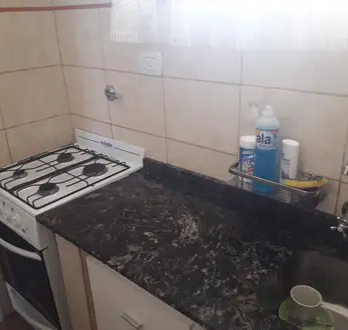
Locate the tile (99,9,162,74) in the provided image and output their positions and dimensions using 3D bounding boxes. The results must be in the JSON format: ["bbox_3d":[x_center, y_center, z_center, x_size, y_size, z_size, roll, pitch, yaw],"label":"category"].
[{"bbox_3d":[-0.174,-0.503,1.445,0.347,0.251,0.010,17,30,38],"label":"tile"}]

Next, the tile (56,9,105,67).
[{"bbox_3d":[-0.437,-0.585,1.659,0.347,0.251,0.010,17,30,38],"label":"tile"}]

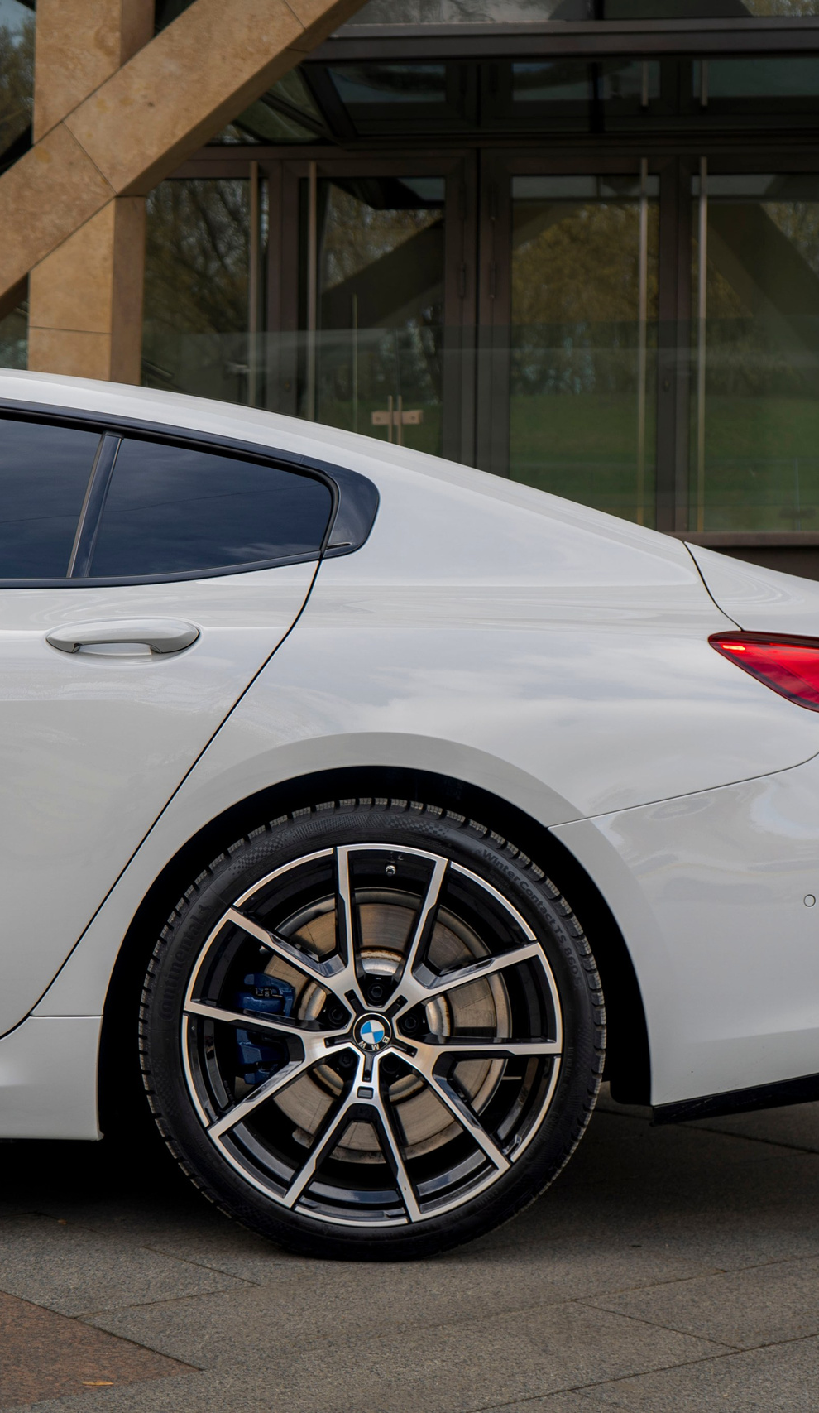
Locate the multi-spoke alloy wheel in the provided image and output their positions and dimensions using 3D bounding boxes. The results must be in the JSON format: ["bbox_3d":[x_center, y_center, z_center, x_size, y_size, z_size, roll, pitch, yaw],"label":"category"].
[{"bbox_3d":[-0.055,0.468,3.130,0.672,0.670,0.260,1,-2,-1],"label":"multi-spoke alloy wheel"}]

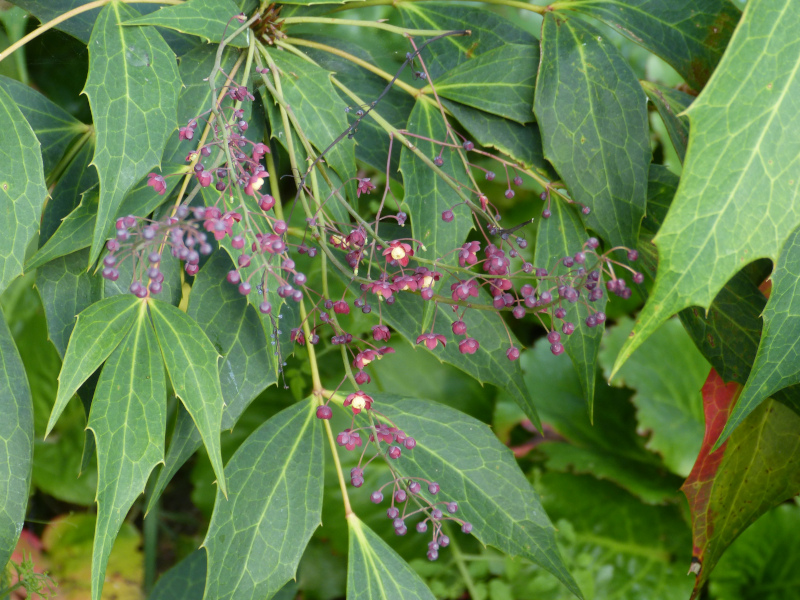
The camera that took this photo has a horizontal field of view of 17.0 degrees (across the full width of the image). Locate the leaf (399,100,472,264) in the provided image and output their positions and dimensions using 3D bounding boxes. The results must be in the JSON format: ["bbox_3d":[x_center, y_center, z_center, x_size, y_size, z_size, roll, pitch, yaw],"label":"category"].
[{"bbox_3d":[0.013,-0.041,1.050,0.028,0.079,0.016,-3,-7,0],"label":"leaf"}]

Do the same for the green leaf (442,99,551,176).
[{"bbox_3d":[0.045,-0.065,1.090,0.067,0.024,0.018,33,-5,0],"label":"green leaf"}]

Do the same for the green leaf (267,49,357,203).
[{"bbox_3d":[-0.030,-0.068,1.030,0.025,0.073,0.015,-29,-8,2],"label":"green leaf"}]

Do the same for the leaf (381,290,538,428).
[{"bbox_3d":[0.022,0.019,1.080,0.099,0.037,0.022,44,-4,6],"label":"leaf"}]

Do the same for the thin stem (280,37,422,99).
[{"bbox_3d":[-0.018,-0.094,1.060,0.061,0.006,0.006,22,0,-9],"label":"thin stem"}]

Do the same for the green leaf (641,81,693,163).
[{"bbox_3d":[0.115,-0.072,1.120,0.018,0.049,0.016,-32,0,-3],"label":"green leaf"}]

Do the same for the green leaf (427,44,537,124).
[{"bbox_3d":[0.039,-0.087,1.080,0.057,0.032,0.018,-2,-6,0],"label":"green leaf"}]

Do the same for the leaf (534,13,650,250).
[{"bbox_3d":[0.080,-0.065,1.060,0.047,0.109,0.020,-19,-8,3],"label":"leaf"}]

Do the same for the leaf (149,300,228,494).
[{"bbox_3d":[-0.072,0.034,0.980,0.020,0.079,0.016,-21,-7,-9],"label":"leaf"}]

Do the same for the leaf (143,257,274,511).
[{"bbox_3d":[-0.074,0.033,1.050,0.044,0.112,0.022,24,0,2],"label":"leaf"}]

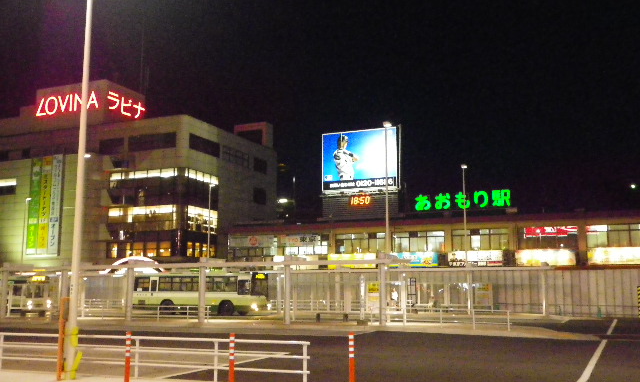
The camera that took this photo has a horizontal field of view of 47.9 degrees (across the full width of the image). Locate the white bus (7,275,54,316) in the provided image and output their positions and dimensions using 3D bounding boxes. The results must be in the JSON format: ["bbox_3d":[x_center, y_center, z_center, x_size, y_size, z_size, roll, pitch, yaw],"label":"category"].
[{"bbox_3d":[-27.516,8.616,60.750,10.300,3.050,2.490,-3,-9,23],"label":"white bus"}]

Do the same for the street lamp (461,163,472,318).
[{"bbox_3d":[9.779,3.134,48.007,0.360,9.896,0.550,-3,-9,23],"label":"street lamp"}]

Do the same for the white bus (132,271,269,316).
[{"bbox_3d":[-8.835,7.498,52.636,10.300,3.050,2.490,-3,-9,23],"label":"white bus"}]

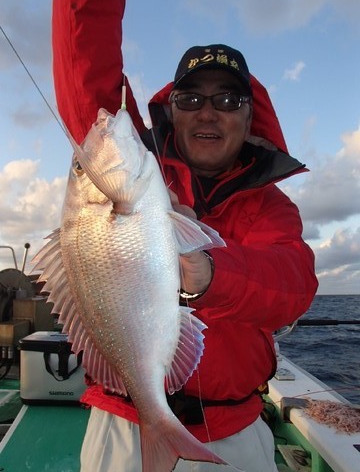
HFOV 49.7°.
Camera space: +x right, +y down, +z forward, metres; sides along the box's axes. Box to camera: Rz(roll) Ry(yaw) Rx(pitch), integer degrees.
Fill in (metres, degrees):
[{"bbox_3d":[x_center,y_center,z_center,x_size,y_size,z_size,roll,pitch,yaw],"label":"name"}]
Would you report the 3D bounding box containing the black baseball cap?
[{"bbox_3d":[0.073,-0.357,0.852,0.175,0.140,0.260,0,3,8],"label":"black baseball cap"}]

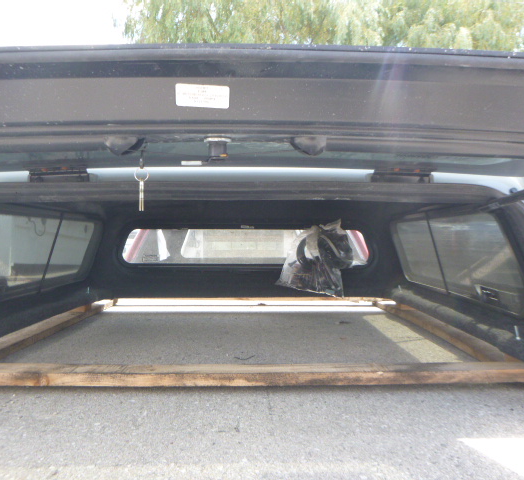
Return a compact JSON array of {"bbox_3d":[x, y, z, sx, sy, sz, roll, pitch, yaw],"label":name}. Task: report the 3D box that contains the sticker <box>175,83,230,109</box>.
[{"bbox_3d":[-0.103,-0.250,0.800,0.094,0.004,0.047,2,-39,-3],"label":"sticker"}]

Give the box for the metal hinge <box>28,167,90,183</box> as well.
[{"bbox_3d":[-0.520,-0.167,1.180,0.150,0.040,0.040,-2,0,-1],"label":"metal hinge"}]

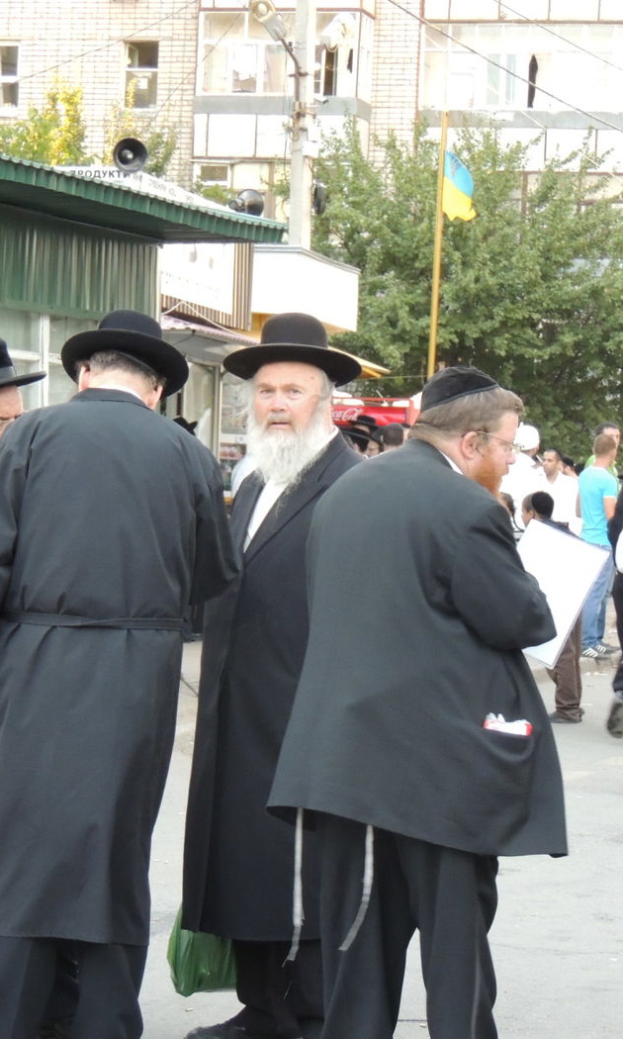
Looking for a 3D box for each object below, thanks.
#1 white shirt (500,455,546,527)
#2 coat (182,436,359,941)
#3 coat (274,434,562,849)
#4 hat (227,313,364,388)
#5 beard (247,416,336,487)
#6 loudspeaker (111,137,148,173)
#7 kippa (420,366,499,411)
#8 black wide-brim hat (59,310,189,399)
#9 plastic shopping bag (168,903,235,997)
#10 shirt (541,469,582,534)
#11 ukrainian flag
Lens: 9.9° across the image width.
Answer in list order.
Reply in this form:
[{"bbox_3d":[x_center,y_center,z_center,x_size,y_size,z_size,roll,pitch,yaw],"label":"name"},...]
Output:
[{"bbox_3d":[1.312,-0.058,22.800,0.330,0.720,0.500,1,1,-37],"label":"white shirt"},{"bbox_3d":[-0.064,0.401,8.750,0.510,1.230,0.370,2,0,36],"label":"coat"},{"bbox_3d":[0.232,0.284,7.850,0.640,0.910,0.540,2,0,45],"label":"coat"},{"bbox_3d":[-0.042,-0.440,8.950,0.345,0.140,0.365,2,-14,17],"label":"hat"},{"bbox_3d":[-0.053,-0.160,8.650,0.200,0.190,0.150,2,0,14],"label":"beard"},{"bbox_3d":[-1.262,-2.524,25.000,0.245,0.245,0.260,2,0,-12],"label":"loudspeaker"},{"bbox_3d":[0.317,-0.296,7.850,0.175,0.072,0.170,-18,0,0],"label":"kippa"},{"bbox_3d":[-0.441,-0.385,8.450,0.315,0.130,0.345,12,-27,10],"label":"black wide-brim hat"},{"bbox_3d":[-0.260,1.029,8.950,0.230,0.310,0.160,2,0,18],"label":"plastic shopping bag"},{"bbox_3d":[1.943,-0.048,28.800,0.480,0.700,0.280,2,0,20],"label":"shirt"},{"bbox_3d":[1.641,-3.708,40.000,0.480,0.790,0.220,2,0,6],"label":"ukrainian flag"}]

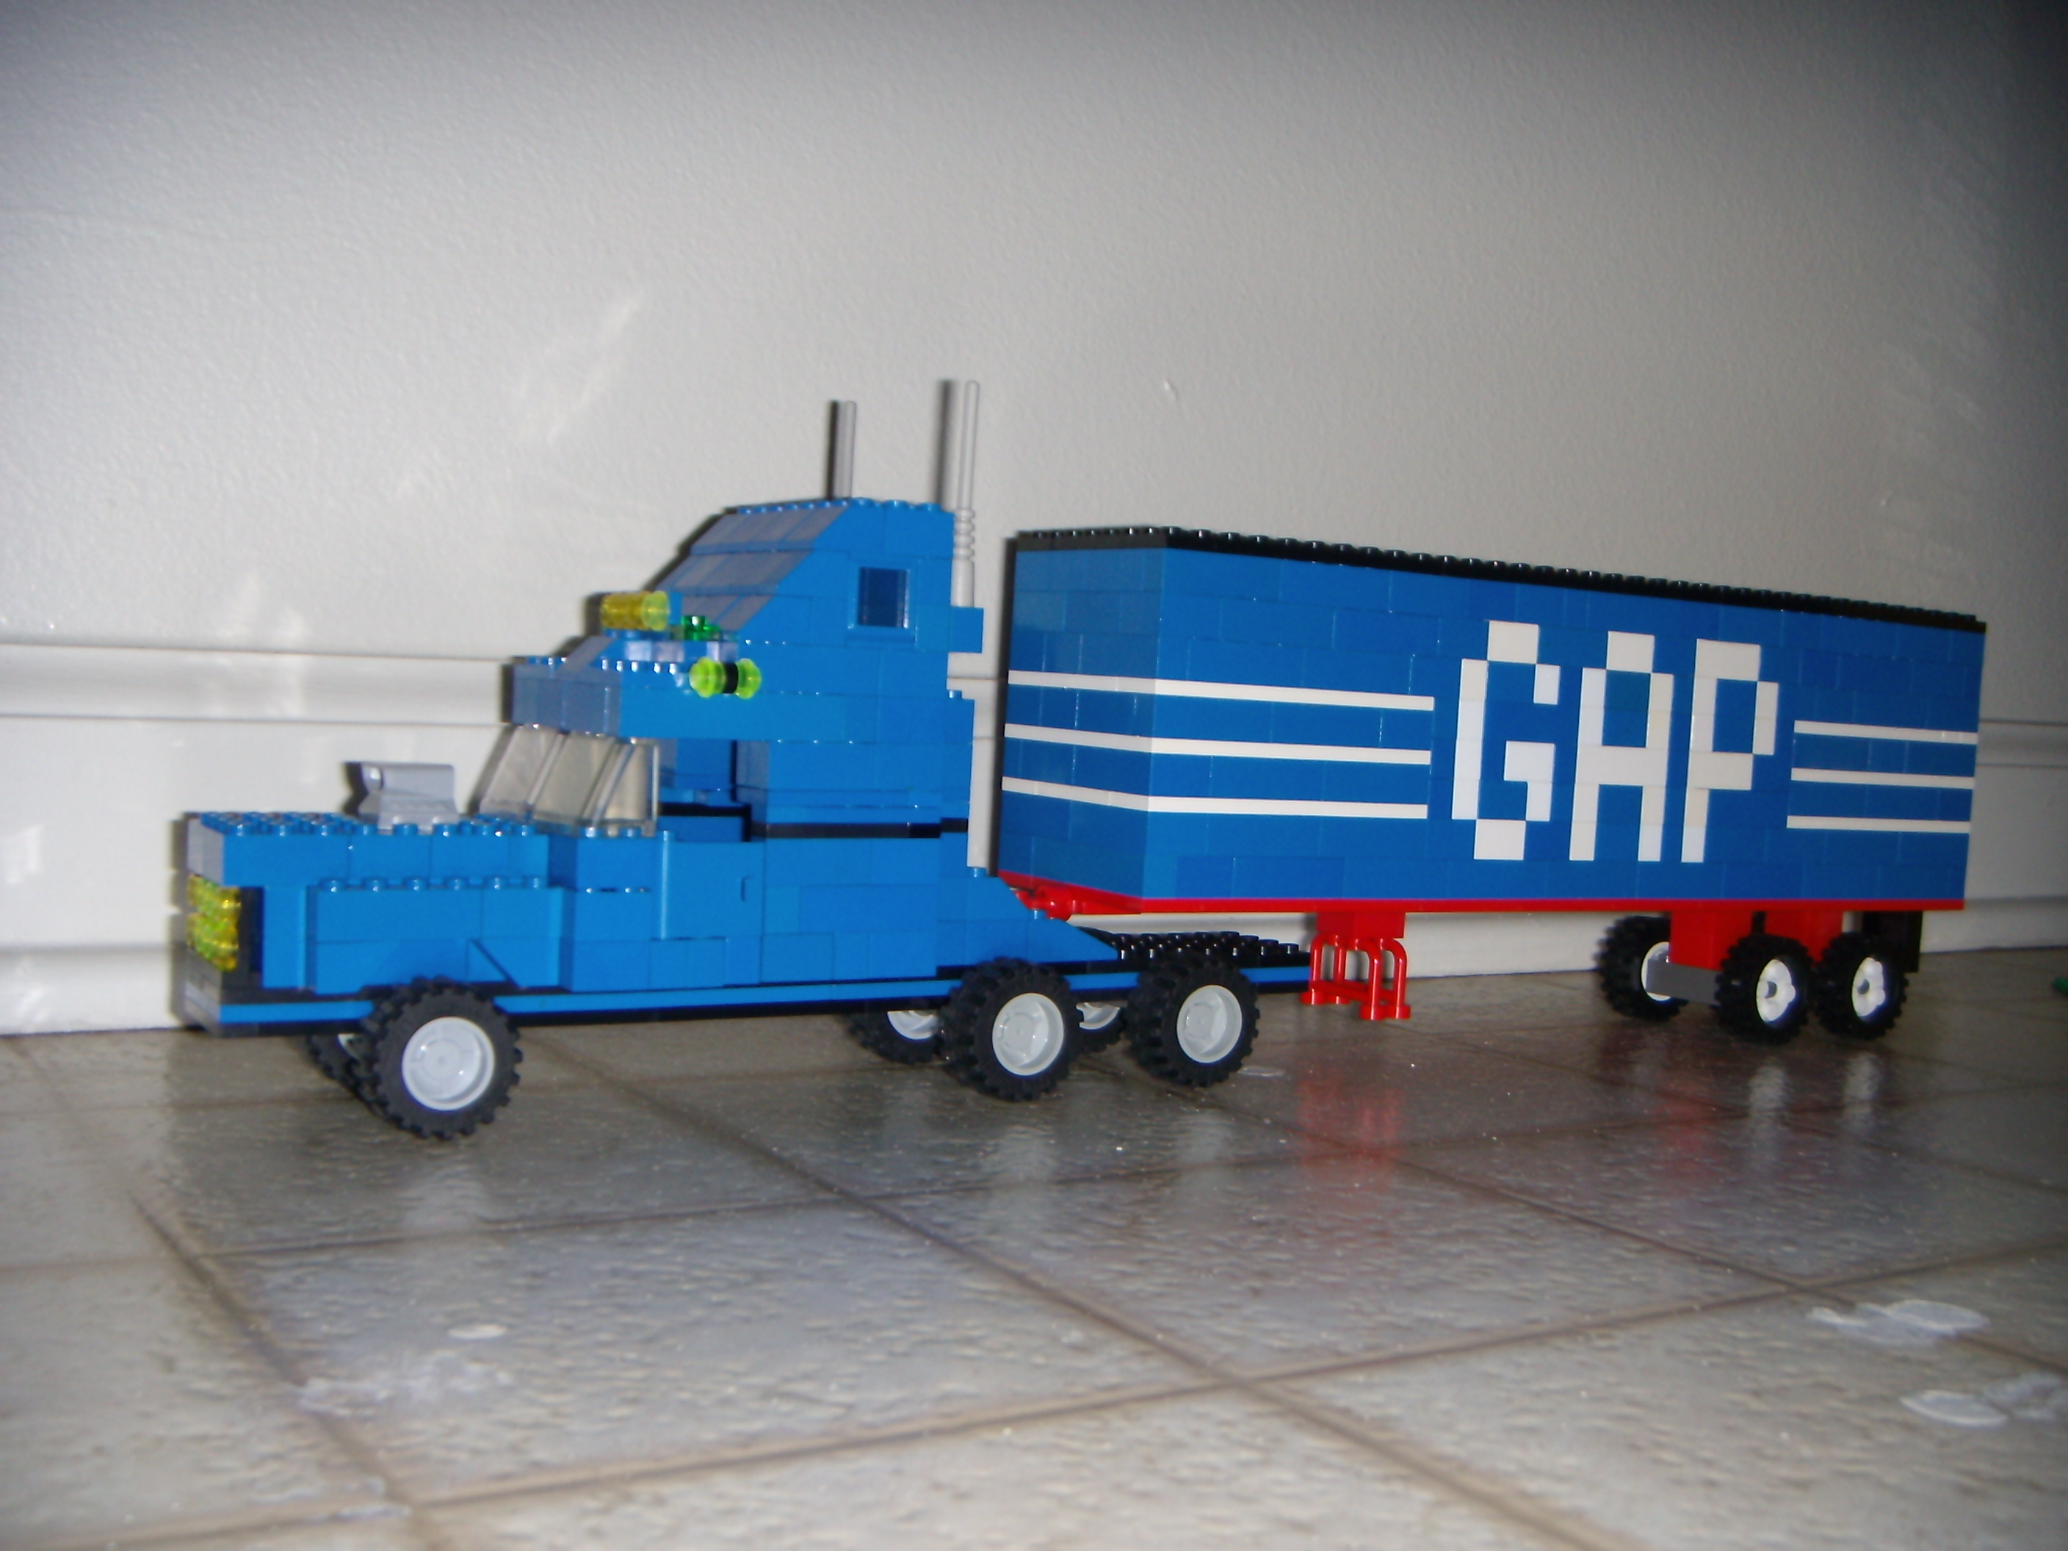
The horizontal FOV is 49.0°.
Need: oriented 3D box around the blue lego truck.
[{"bbox_3d":[0.048,-0.003,0.553,0.478,0.149,0.071,1,3,-32],"label":"blue lego truck"}]

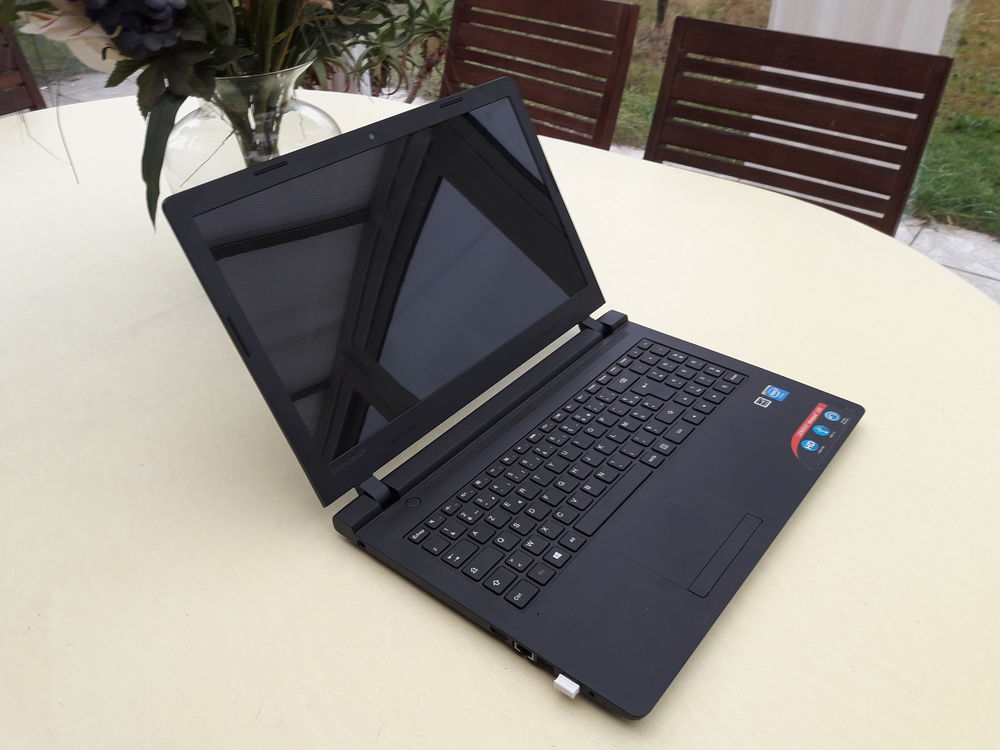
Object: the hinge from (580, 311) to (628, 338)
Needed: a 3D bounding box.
[{"bbox_3d":[0.107,-0.051,0.826,0.028,0.016,0.047,24,42,32],"label":"hinge"}]

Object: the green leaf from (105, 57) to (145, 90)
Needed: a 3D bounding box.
[{"bbox_3d":[-0.418,-0.336,0.903,0.050,0.036,0.032,-16,37,-19],"label":"green leaf"}]

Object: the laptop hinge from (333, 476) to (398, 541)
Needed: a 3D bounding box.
[{"bbox_3d":[-0.101,0.101,0.618,0.028,0.016,0.049,24,42,32],"label":"laptop hinge"}]

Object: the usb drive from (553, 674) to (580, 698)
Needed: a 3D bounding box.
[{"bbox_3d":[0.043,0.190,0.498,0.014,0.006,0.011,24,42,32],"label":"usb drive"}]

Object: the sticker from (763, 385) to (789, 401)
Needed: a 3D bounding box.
[{"bbox_3d":[0.248,0.016,0.726,0.019,0.001,0.015,24,42,32],"label":"sticker"}]

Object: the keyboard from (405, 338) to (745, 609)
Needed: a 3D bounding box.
[{"bbox_3d":[0.079,0.060,0.669,0.109,0.006,0.339,24,42,32],"label":"keyboard"}]

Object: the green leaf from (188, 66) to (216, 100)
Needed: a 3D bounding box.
[{"bbox_3d":[-0.337,-0.330,0.916,0.036,0.042,0.022,-13,36,-15],"label":"green leaf"}]

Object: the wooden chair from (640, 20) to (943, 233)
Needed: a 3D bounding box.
[{"bbox_3d":[0.308,-0.057,1.379,0.490,0.890,0.580,25,43,33],"label":"wooden chair"}]

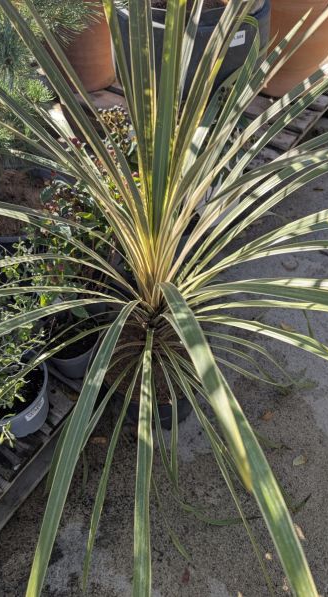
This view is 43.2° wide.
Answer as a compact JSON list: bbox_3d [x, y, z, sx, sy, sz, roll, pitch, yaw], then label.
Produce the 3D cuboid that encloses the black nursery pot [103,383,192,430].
[{"bbox_3d":[-0.025,0.240,1.295,0.312,0.250,0.312,0,50,0],"label":"black nursery pot"}]

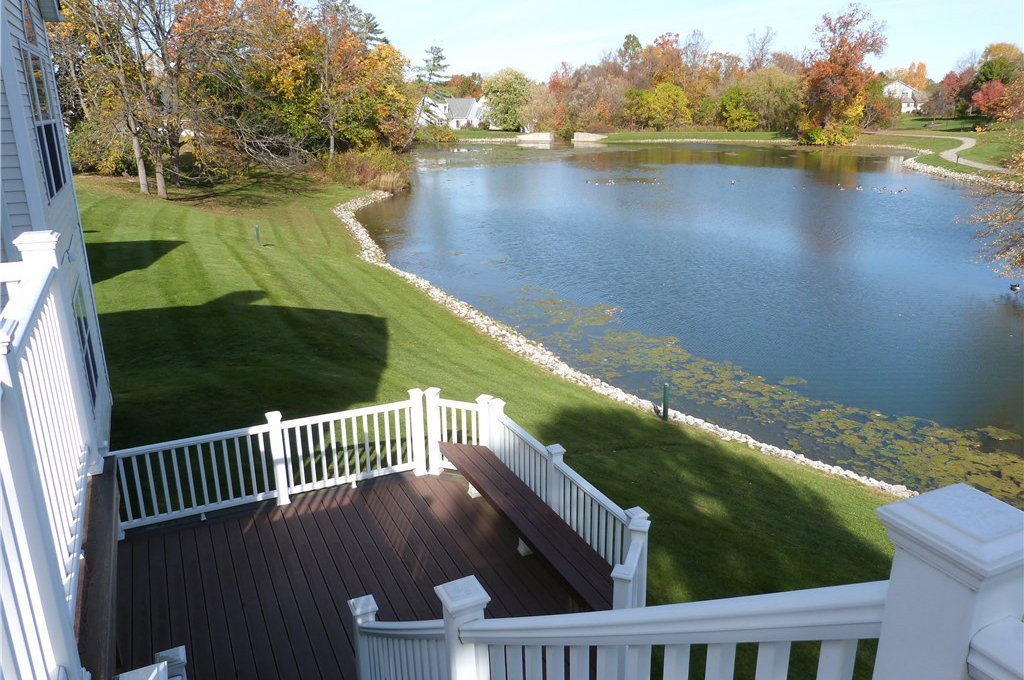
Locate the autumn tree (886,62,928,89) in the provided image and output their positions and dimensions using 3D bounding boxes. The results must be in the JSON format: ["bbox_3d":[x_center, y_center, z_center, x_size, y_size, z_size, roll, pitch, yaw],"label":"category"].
[{"bbox_3d":[103.867,-66.250,194.209,11.035,12.439,8.828,0,17,0],"label":"autumn tree"}]

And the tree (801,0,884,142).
[{"bbox_3d":[55.793,-44.534,124.461,14.470,22.518,12.300,0,17,0],"label":"tree"}]

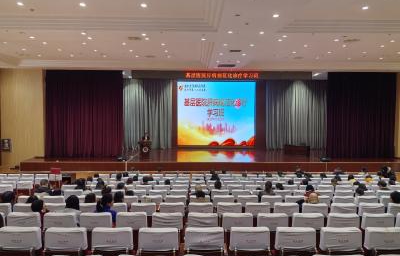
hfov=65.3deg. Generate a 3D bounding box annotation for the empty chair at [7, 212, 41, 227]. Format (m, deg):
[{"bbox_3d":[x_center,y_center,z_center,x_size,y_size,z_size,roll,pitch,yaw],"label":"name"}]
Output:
[{"bbox_3d":[-2.660,1.754,4.995,0.540,0.970,0.630,0,3,-1],"label":"empty chair"}]

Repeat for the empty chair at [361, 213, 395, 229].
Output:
[{"bbox_3d":[2.776,1.805,5.131,0.490,0.950,0.600,0,1,-1],"label":"empty chair"}]

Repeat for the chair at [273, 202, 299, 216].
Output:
[{"bbox_3d":[1.656,1.892,6.272,0.530,0.950,0.620,0,3,-1],"label":"chair"}]

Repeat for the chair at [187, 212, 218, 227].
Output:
[{"bbox_3d":[0.043,1.754,4.995,0.540,0.970,0.630,0,3,-1],"label":"chair"}]

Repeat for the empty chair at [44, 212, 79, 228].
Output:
[{"bbox_3d":[-2.174,1.786,5.170,0.530,0.950,0.620,0,3,-1],"label":"empty chair"}]

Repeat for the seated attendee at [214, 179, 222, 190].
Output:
[{"bbox_3d":[0.480,1.979,8.472,0.480,1.178,0.750,0,3,-1],"label":"seated attendee"}]

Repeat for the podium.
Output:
[{"bbox_3d":[-3.832,1.466,22.100,0.800,1.120,0.550,0,3,-1],"label":"podium"}]

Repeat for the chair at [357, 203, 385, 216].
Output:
[{"bbox_3d":[3.208,1.876,6.124,0.540,0.970,0.630,0,3,-1],"label":"chair"}]

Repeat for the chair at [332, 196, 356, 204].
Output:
[{"bbox_3d":[3.196,1.982,7.243,0.540,0.970,0.630,0,3,-1],"label":"chair"}]

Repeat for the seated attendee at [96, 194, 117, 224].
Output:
[{"bbox_3d":[-1.478,1.623,5.086,0.480,1.224,0.750,0,3,-1],"label":"seated attendee"}]

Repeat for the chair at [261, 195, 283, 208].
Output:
[{"bbox_3d":[1.622,1.991,7.368,0.530,0.950,0.620,0,3,-1],"label":"chair"}]

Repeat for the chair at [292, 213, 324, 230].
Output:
[{"bbox_3d":[1.669,1.797,5.103,0.490,0.950,0.600,0,1,-1],"label":"chair"}]

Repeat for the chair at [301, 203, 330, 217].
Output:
[{"bbox_3d":[2.154,1.876,6.124,0.540,0.970,0.630,0,3,-1],"label":"chair"}]

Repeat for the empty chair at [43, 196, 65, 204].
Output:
[{"bbox_3d":[-3.215,1.975,7.147,0.490,0.950,0.600,0,1,-1],"label":"empty chair"}]

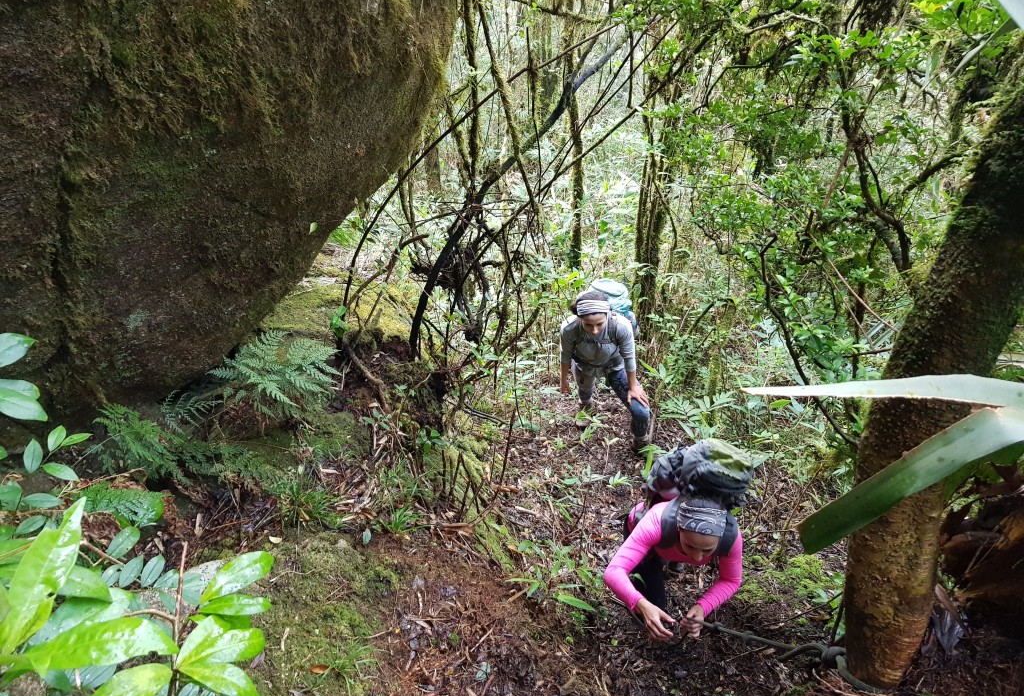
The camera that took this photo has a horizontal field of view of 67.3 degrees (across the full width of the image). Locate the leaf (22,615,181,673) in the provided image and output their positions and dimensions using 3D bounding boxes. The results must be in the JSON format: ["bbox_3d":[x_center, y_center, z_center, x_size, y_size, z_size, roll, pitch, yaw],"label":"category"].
[{"bbox_3d":[-0.451,0.328,0.850,0.155,0.025,0.056,0,33,0],"label":"leaf"}]

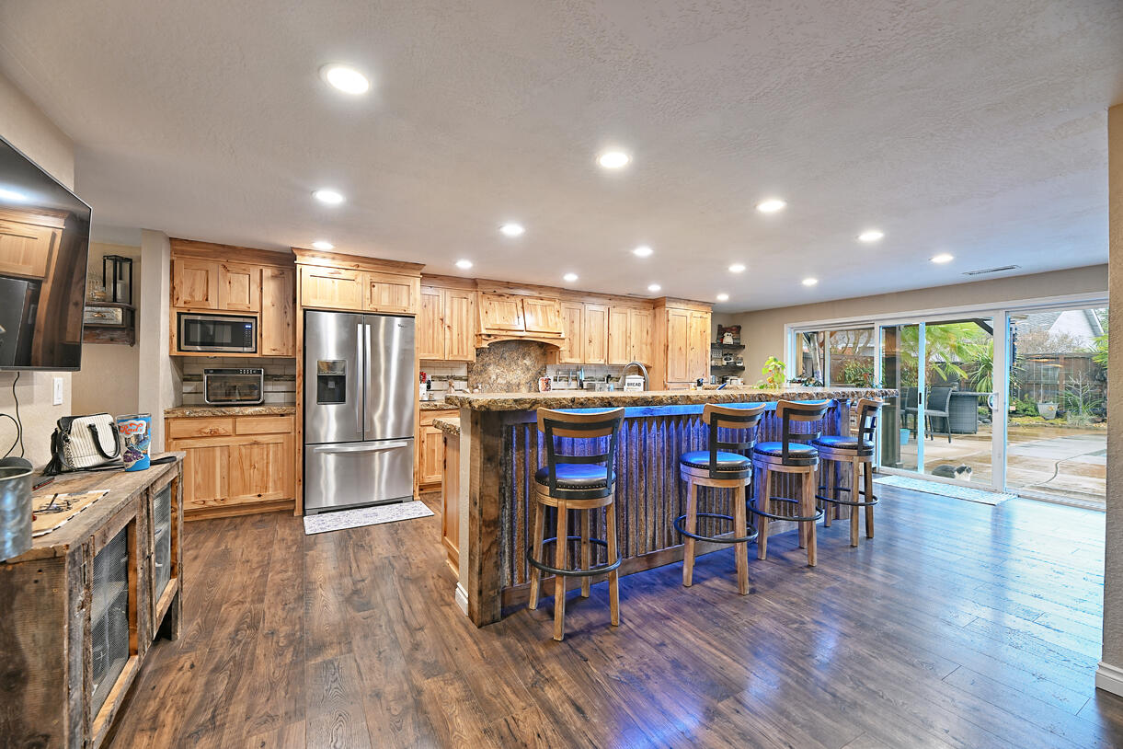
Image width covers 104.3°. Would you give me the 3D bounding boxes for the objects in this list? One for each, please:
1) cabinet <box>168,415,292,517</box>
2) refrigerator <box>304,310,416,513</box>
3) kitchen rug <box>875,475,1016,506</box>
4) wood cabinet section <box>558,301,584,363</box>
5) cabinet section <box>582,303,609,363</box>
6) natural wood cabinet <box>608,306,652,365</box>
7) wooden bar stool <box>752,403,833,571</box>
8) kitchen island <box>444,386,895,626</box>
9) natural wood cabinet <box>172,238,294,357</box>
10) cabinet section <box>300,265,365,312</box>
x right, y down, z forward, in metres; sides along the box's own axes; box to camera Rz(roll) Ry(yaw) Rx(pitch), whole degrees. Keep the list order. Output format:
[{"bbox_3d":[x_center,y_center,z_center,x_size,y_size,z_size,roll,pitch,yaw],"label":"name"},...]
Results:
[{"bbox_3d":[-2.922,0.788,3.957,0.890,0.855,0.610,0,0,-30],"label":"cabinet"},{"bbox_3d":[-2.012,0.337,4.343,0.918,1.770,0.770,0,0,-30],"label":"refrigerator"},{"bbox_3d":[4.214,1.273,4.880,0.517,0.009,1.109,0,0,-29],"label":"kitchen rug"},{"bbox_3d":[0.041,-0.537,5.797,0.372,0.800,0.353,0,0,-29],"label":"wood cabinet section"},{"bbox_3d":[0.380,-0.536,5.987,0.405,0.800,0.353,0,0,-29],"label":"cabinet section"},{"bbox_3d":[0.908,-0.538,6.327,0.800,0.805,0.330,0,0,-30],"label":"natural wood cabinet"},{"bbox_3d":[1.577,0.713,3.054,0.480,1.103,0.530,0,0,-26],"label":"wooden bar stool"},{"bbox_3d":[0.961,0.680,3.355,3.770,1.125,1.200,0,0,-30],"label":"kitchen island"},{"bbox_3d":[-2.945,-0.619,4.015,0.878,0.932,0.542,0,0,-29],"label":"natural wood cabinet"},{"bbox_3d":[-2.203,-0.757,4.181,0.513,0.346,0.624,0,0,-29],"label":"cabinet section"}]

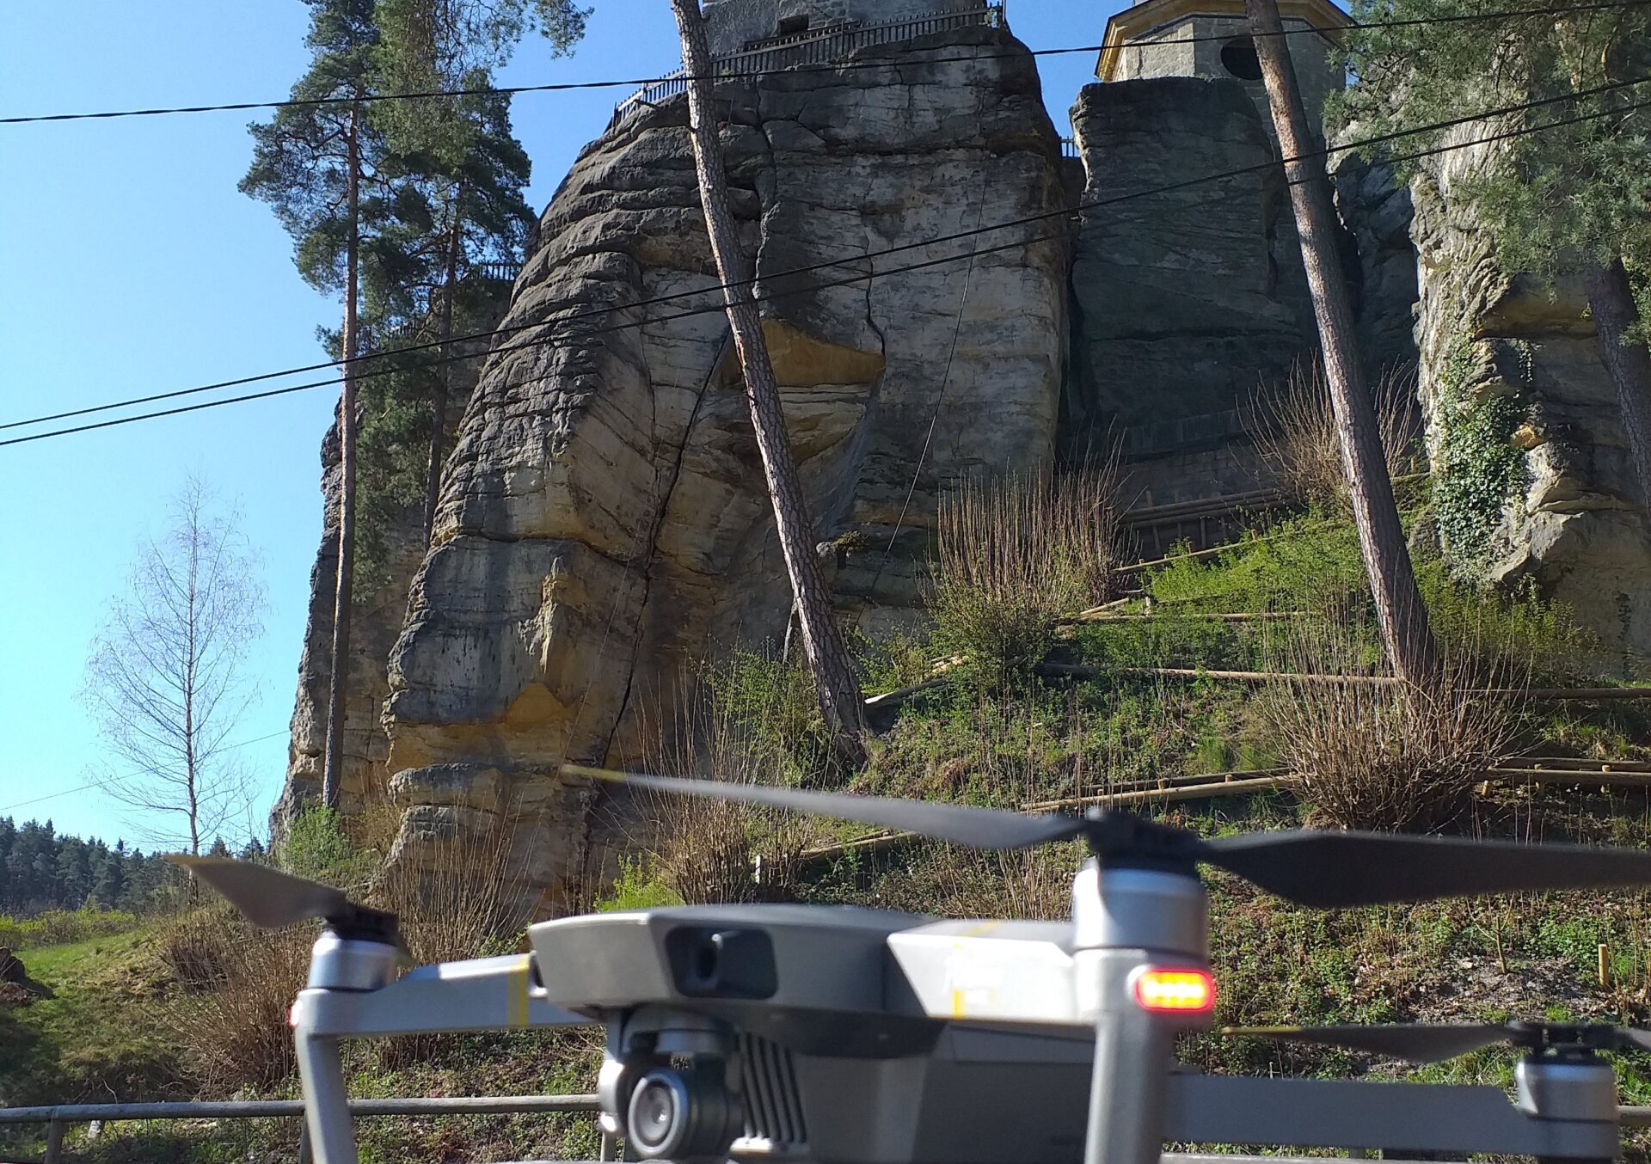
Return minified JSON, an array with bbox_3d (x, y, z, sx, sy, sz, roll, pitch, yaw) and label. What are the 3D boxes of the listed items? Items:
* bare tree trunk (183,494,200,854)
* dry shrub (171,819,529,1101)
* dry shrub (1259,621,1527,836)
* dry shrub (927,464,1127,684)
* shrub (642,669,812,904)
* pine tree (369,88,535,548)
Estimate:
[{"bbox_3d":[-16.340,2.624,42.631,0.420,10.254,0.420,0,-14,0],"label":"bare tree trunk"},{"bbox_3d":[-3.915,3.076,13.662,3.069,2.204,2.500,0,-14,0],"label":"dry shrub"},{"bbox_3d":[6.222,1.587,18.155,2.946,2.342,2.946,0,-14,0],"label":"dry shrub"},{"bbox_3d":[2.826,-0.134,23.222,2.826,3.190,2.826,0,-14,0],"label":"dry shrub"},{"bbox_3d":[-1.038,2.136,17.503,1.802,2.476,1.802,0,-14,0],"label":"shrub"},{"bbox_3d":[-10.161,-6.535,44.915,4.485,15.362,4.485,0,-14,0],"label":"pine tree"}]

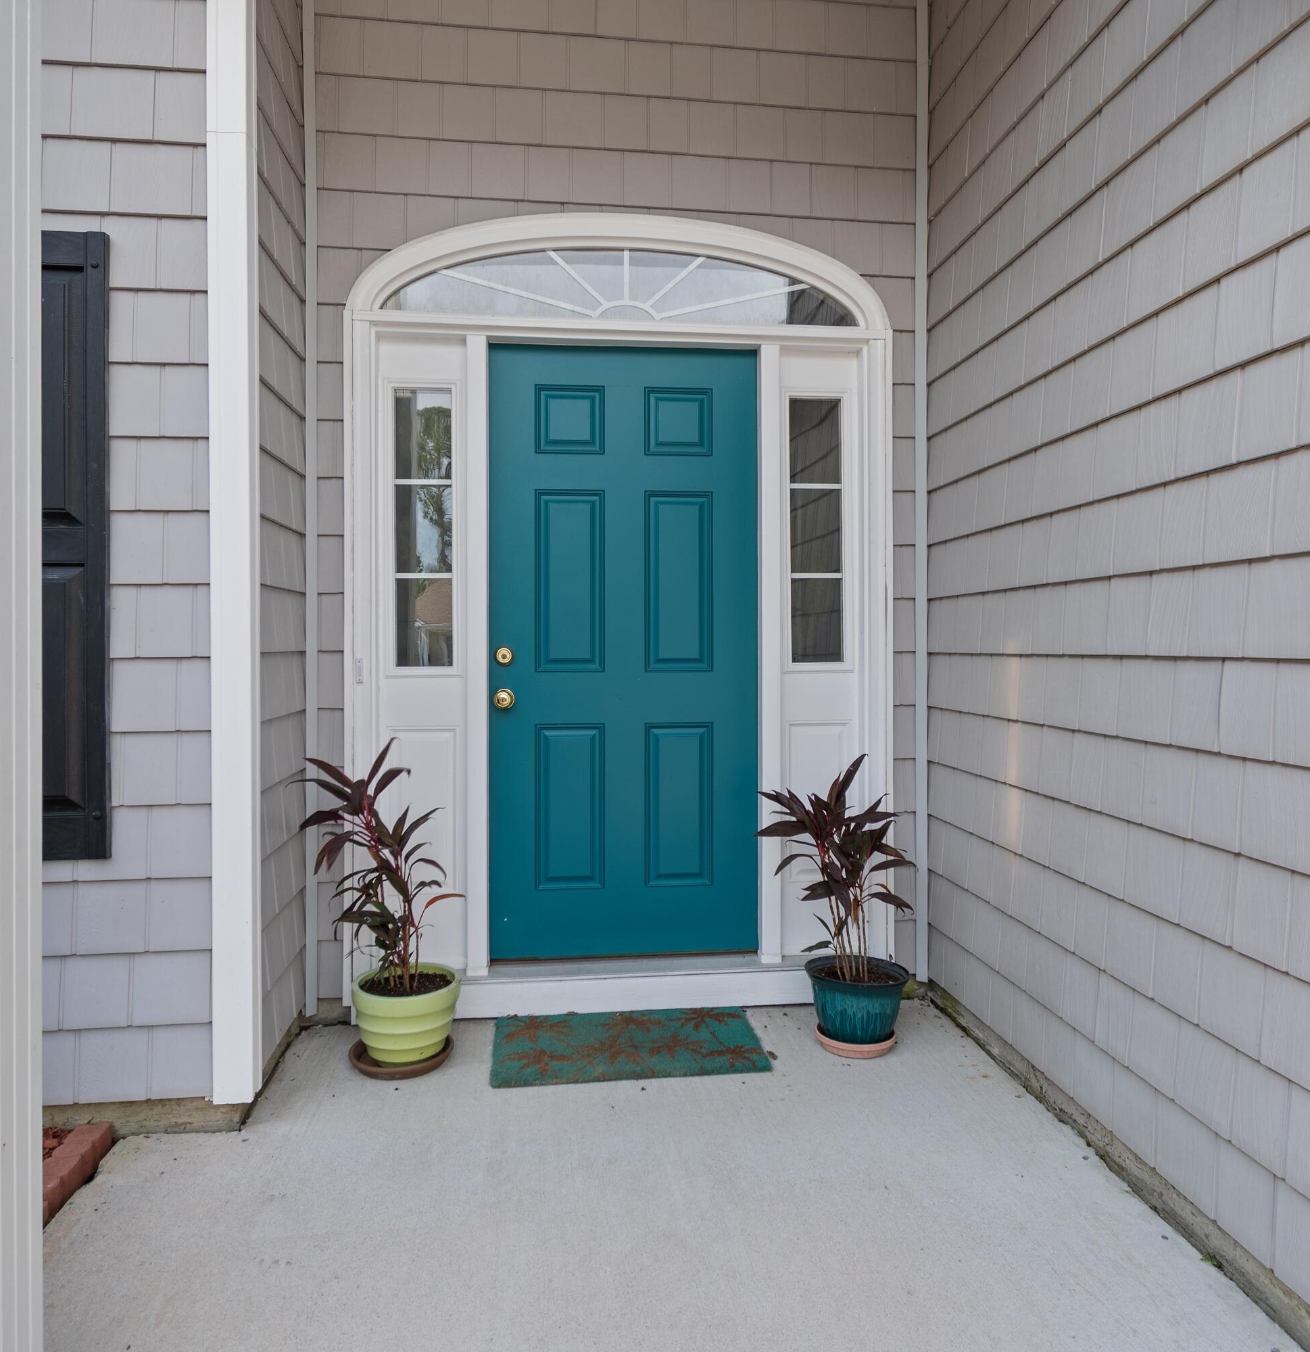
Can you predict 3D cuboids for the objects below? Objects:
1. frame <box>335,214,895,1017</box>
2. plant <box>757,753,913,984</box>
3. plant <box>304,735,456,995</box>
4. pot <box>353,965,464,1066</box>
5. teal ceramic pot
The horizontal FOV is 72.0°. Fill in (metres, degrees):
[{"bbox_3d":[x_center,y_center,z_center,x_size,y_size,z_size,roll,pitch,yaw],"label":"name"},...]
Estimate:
[{"bbox_3d":[-0.093,-0.199,2.979,1.789,2.591,0.160,0,1,-7],"label":"frame"},{"bbox_3d":[0.537,0.565,2.680,0.440,0.665,0.420,0,1,-7],"label":"plant"},{"bbox_3d":[-0.788,0.530,2.570,0.450,0.700,0.420,0,1,-7],"label":"plant"},{"bbox_3d":[-0.707,0.962,2.560,0.295,0.205,0.295,0,1,-7],"label":"pot"},{"bbox_3d":[0.604,0.977,2.680,0.300,0.200,0.300,0,1,0],"label":"teal ceramic pot"}]

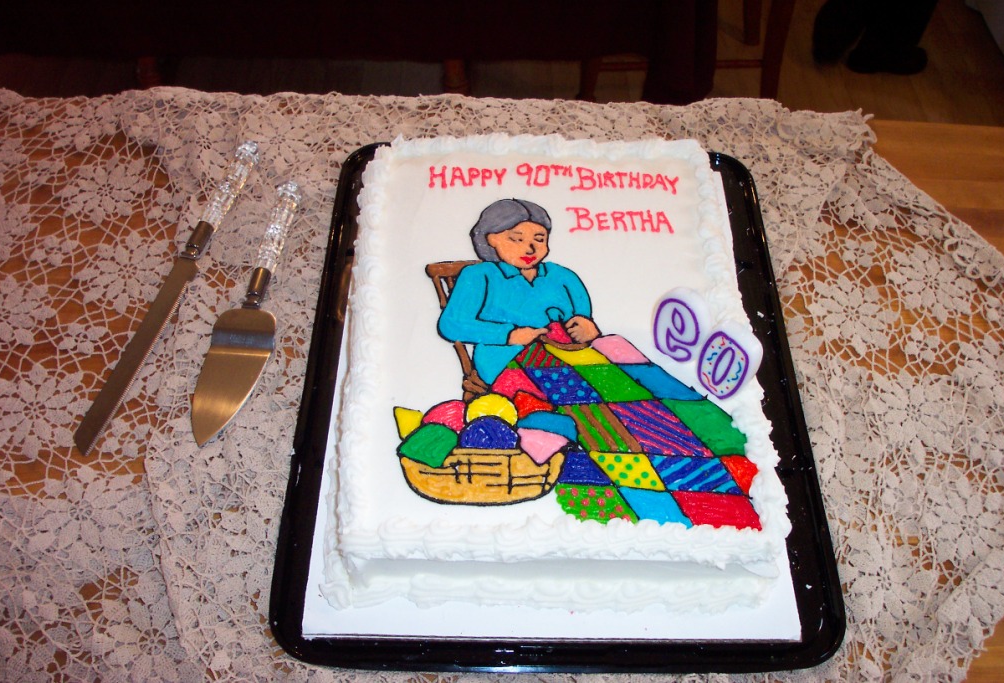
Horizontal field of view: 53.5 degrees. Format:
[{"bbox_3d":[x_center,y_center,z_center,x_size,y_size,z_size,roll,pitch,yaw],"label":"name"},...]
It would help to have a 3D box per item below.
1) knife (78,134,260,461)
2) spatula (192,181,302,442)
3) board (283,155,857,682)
[{"bbox_3d":[-0.278,-0.055,0.856,0.025,0.020,0.356,10,52,7],"label":"knife"},{"bbox_3d":[-0.204,-0.038,0.839,0.052,0.028,0.288,6,52,3],"label":"spatula"},{"bbox_3d":[0.040,-0.001,0.777,0.388,0.085,0.507,1,52,0],"label":"board"}]

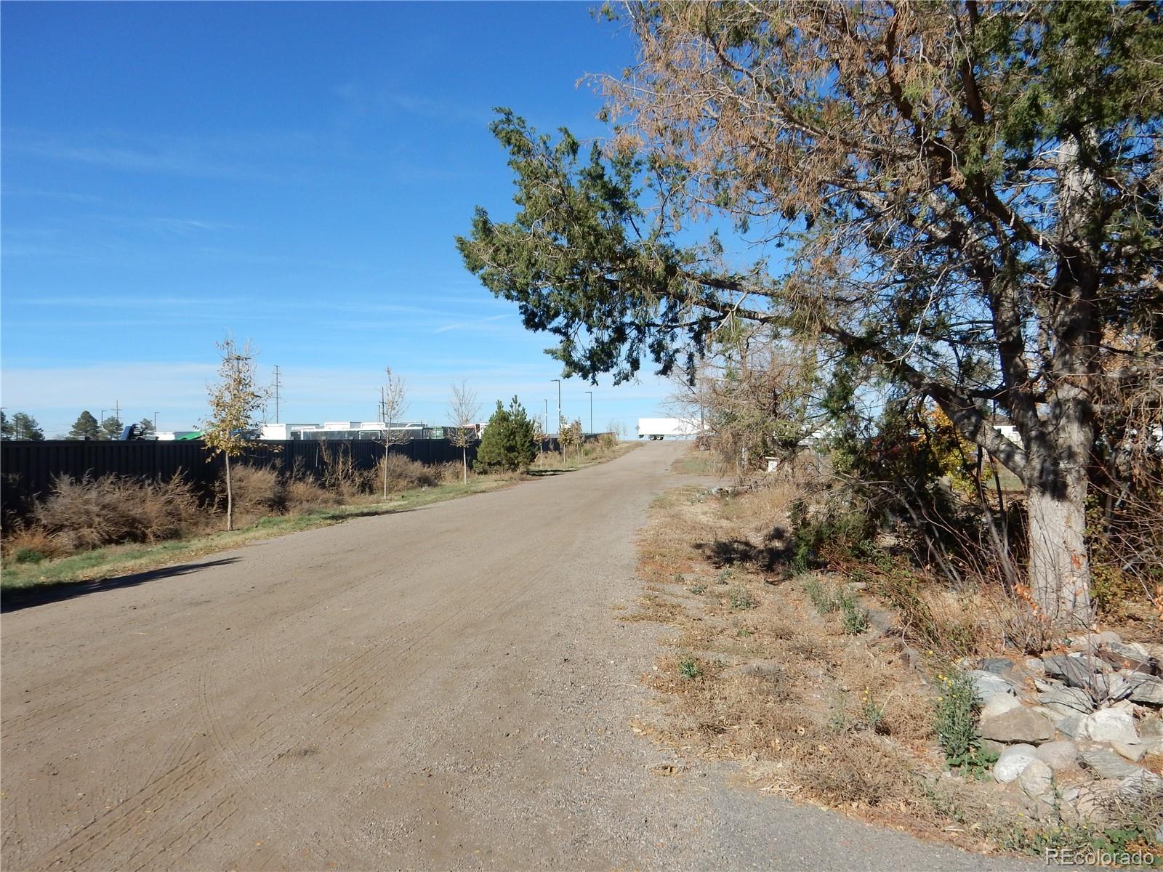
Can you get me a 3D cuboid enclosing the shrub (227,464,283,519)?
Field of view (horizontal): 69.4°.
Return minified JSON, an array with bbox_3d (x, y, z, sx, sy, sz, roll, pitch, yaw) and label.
[{"bbox_3d":[-8.011,1.302,20.600,1.300,1.156,1.400,0,0,7],"label":"shrub"}]

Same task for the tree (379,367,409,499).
[{"bbox_3d":[-5.495,-0.090,24.600,0.950,3.839,0.950,0,0,7],"label":"tree"}]

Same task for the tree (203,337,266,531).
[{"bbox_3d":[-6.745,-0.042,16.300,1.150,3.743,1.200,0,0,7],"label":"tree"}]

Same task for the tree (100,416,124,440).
[{"bbox_3d":[-100.573,-1.291,180.000,4.600,6.181,4.800,0,0,7],"label":"tree"}]

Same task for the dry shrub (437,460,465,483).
[{"bbox_3d":[-5.340,1.462,34.400,1.100,0.877,1.150,0,0,7],"label":"dry shrub"}]

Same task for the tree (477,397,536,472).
[{"bbox_3d":[-3.704,-0.079,41.500,2.800,3.658,3.000,0,0,7],"label":"tree"}]

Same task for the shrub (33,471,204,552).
[{"bbox_3d":[-8.564,1.300,15.600,2.100,1.240,2.900,0,0,7],"label":"shrub"}]

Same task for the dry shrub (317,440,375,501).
[{"bbox_3d":[-7.606,1.036,27.200,1.400,1.689,1.750,0,0,7],"label":"dry shrub"}]

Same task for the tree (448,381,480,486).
[{"bbox_3d":[-4.567,-0.169,32.600,1.150,3.999,1.200,0,0,7],"label":"tree"}]

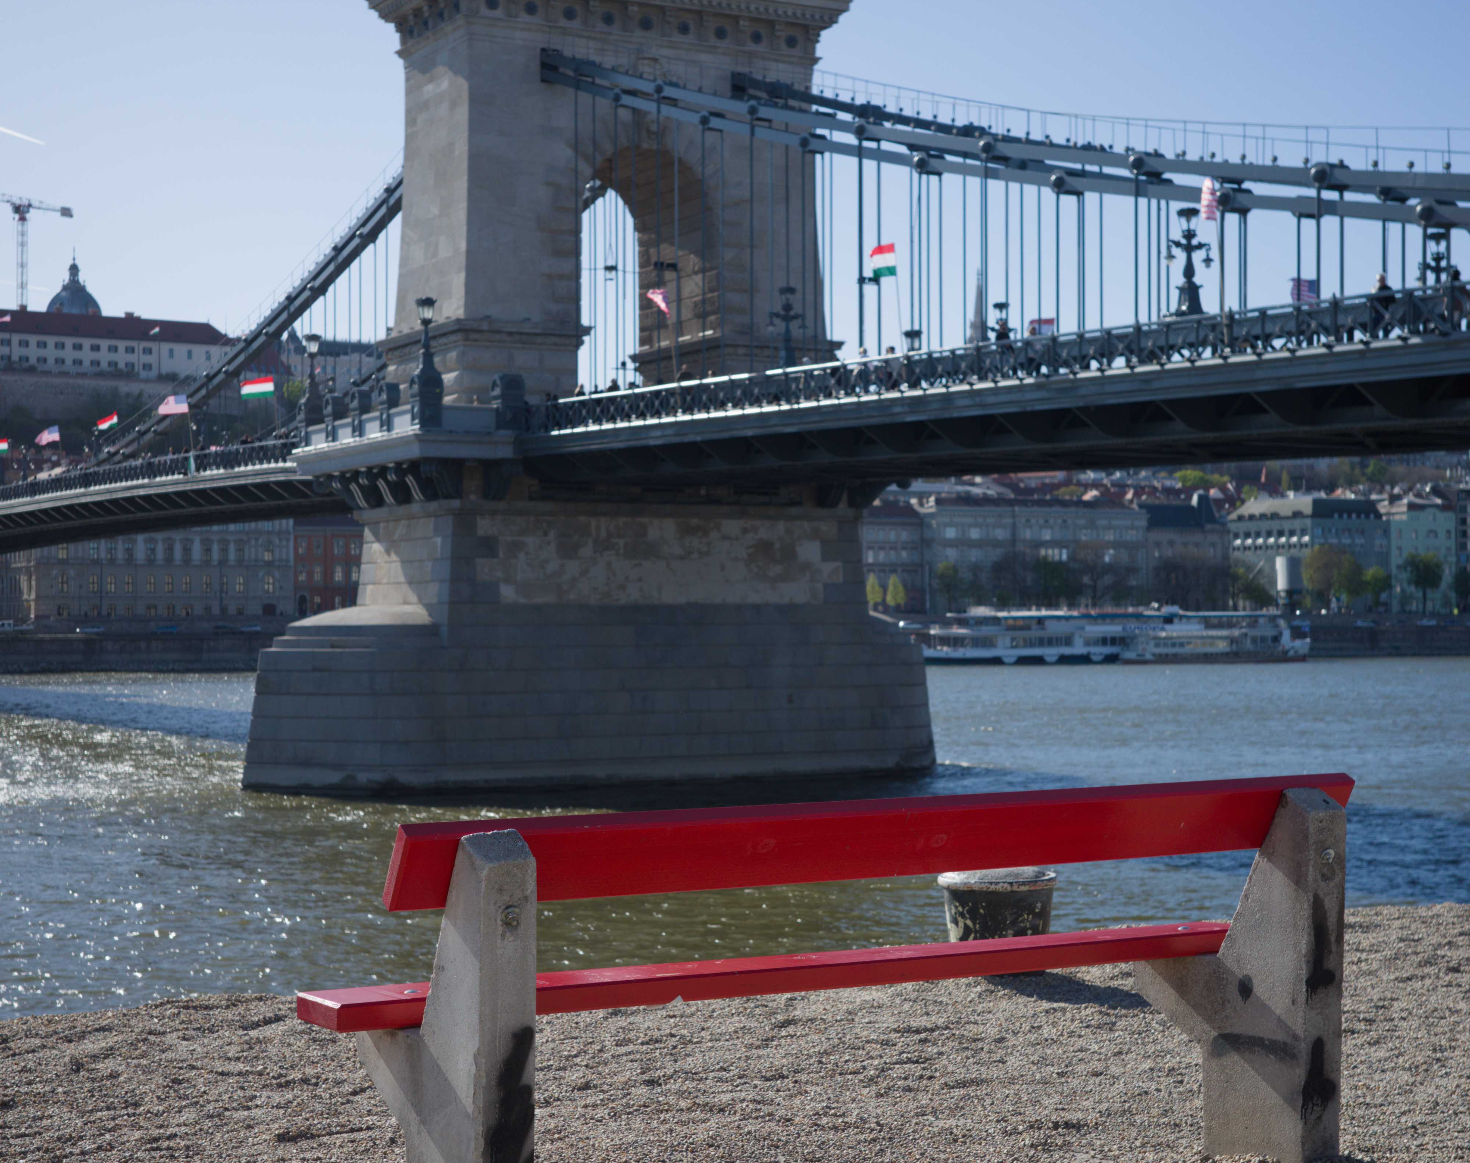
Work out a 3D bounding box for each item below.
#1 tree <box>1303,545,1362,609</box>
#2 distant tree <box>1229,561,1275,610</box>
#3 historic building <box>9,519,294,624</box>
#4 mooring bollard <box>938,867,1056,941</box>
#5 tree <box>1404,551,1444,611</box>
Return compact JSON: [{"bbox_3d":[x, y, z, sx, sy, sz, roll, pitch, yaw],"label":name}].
[{"bbox_3d":[109.700,-0.800,450.000,11.000,12.300,11.000,0,-1,-18],"label":"tree"},{"bbox_3d":[93.900,0.900,445.000,8.200,9.000,8.200,0,-1,0],"label":"distant tree"},{"bbox_3d":[-95.000,-3.400,400.000,40.000,19.500,30.000,0,-1,-21],"label":"historic building"},{"bbox_3d":[0.936,1.212,8.750,0.425,0.370,0.425,0,-1,0],"label":"mooring bollard"},{"bbox_3d":[128.000,0.000,455.000,7.700,11.400,7.700,0,-1,-18],"label":"tree"}]

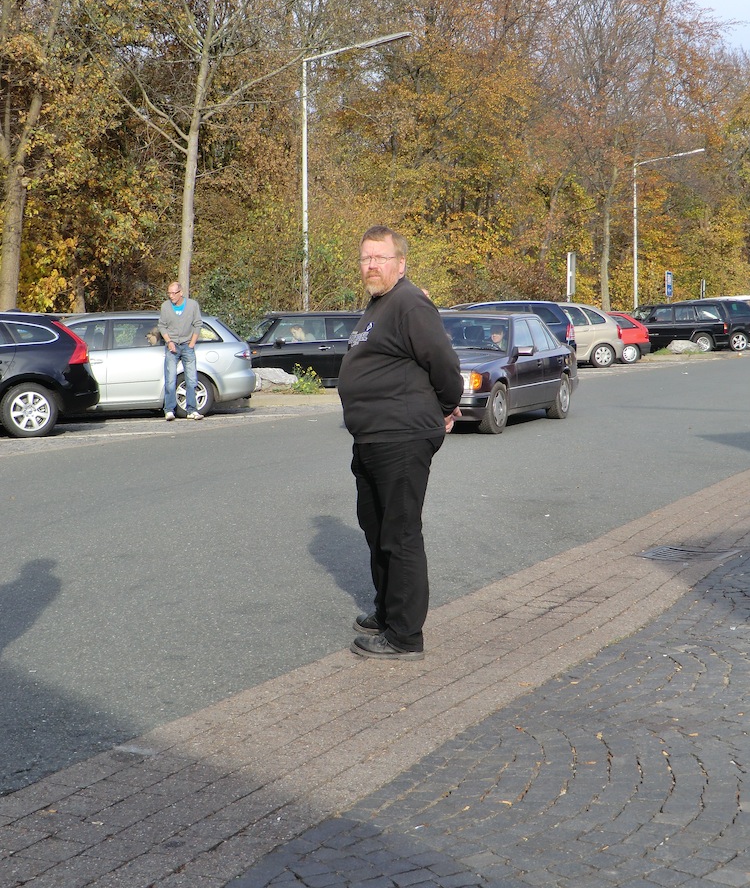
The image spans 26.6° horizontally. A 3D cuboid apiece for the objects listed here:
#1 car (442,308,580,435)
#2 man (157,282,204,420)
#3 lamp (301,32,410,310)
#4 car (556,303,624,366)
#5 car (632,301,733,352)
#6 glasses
[{"bbox_3d":[1.260,-0.984,20.490,1.740,1.430,4.720,2,5,22],"label":"car"},{"bbox_3d":[-2.590,-1.224,21.072,0.580,1.810,0.380,0,5,-5],"label":"man"},{"bbox_3d":[-0.380,-4.811,32.711,2.450,7.000,0.280,2,5,25],"label":"lamp"},{"bbox_3d":[4.150,-2.759,40.311,4.270,1.630,1.750,-2,5,-18],"label":"car"},{"bbox_3d":[9.850,-3.946,54.361,4.240,1.630,1.770,-1,5,-13],"label":"car"},{"bbox_3d":[0.013,-0.787,6.798,0.140,0.043,0.140,2,9,25],"label":"glasses"}]

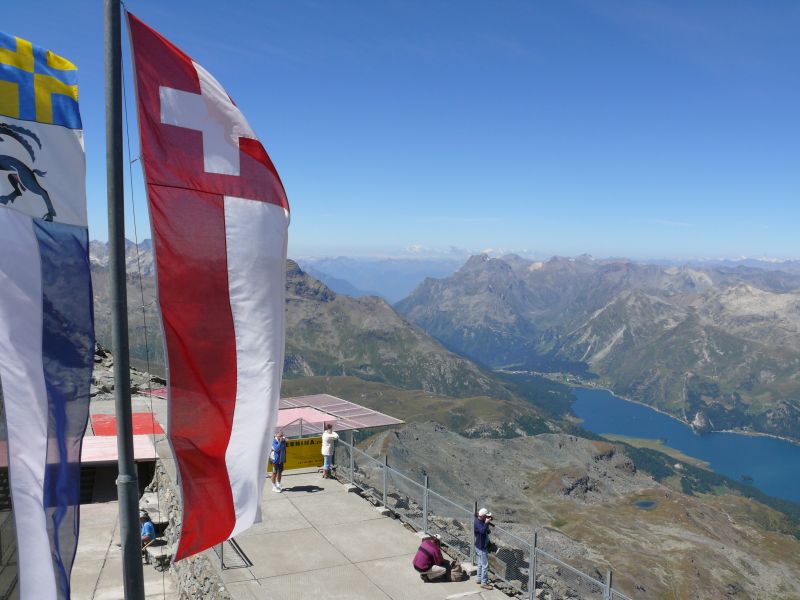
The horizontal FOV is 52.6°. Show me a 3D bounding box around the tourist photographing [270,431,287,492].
[{"bbox_3d":[-3.534,4.714,23.682,0.500,1.740,0.430,-3,5,-43],"label":"tourist photographing"}]

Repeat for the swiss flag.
[{"bbox_3d":[-1.080,-0.070,4.700,0.950,2.970,0.300,-2,5,-34],"label":"swiss flag"}]

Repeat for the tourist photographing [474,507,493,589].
[{"bbox_3d":[1.790,5.216,17.094,0.430,1.730,0.500,0,4,-5],"label":"tourist photographing"}]

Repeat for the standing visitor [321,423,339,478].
[{"bbox_3d":[-2.188,4.670,25.140,0.500,1.660,0.380,3,5,33],"label":"standing visitor"}]

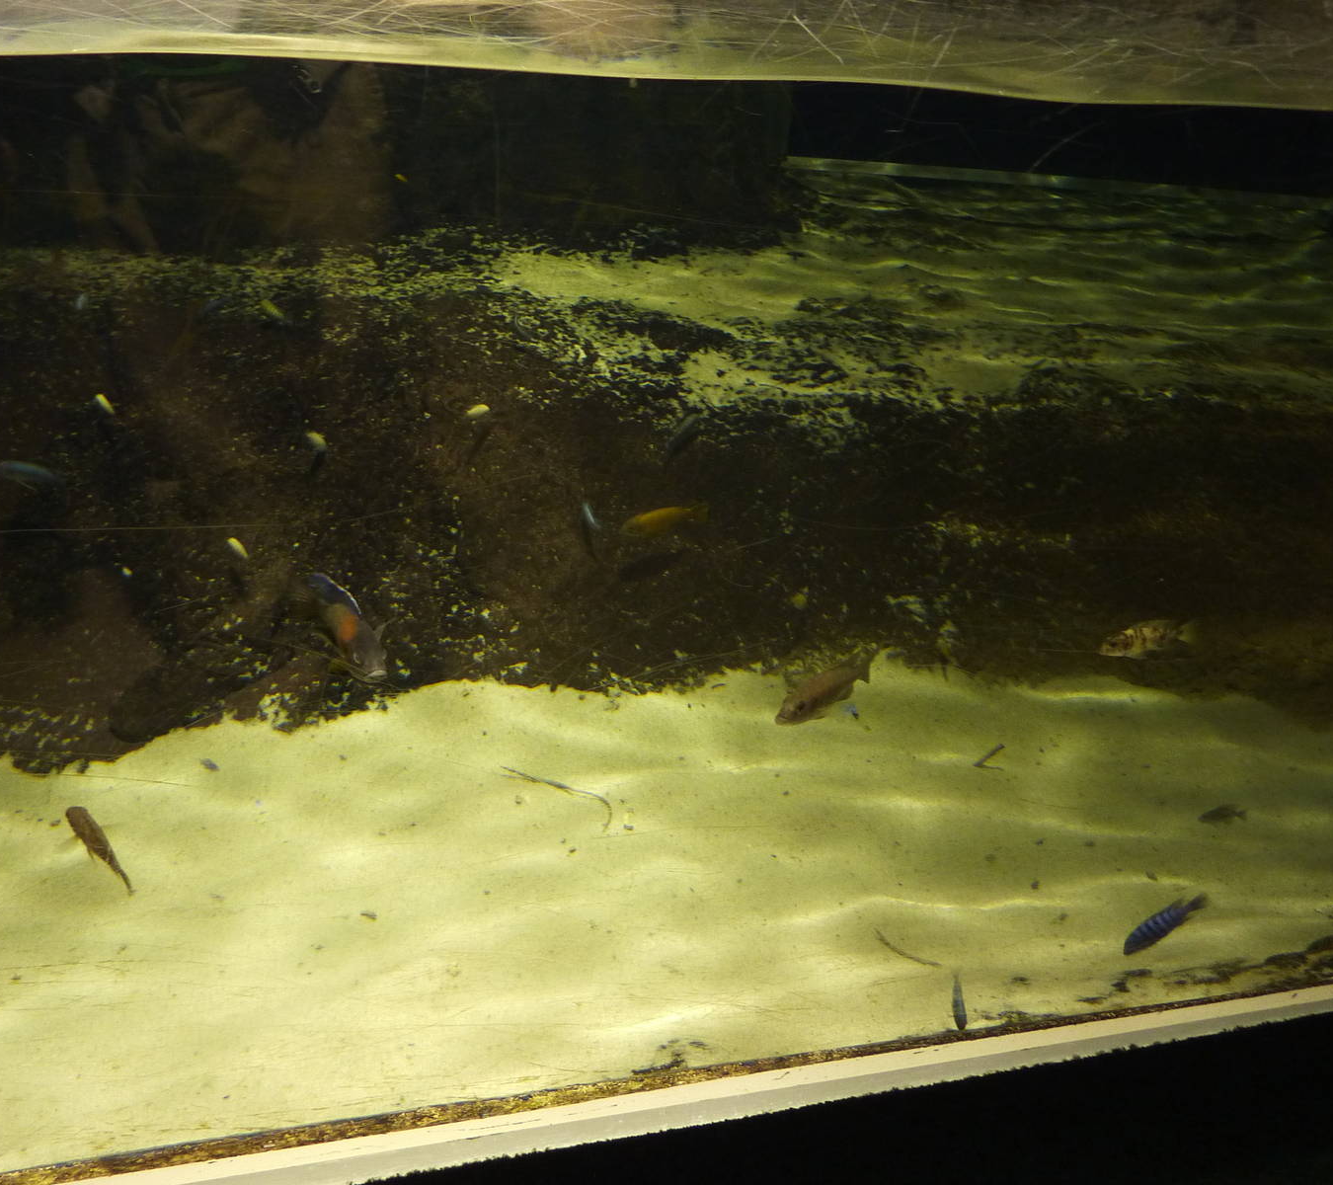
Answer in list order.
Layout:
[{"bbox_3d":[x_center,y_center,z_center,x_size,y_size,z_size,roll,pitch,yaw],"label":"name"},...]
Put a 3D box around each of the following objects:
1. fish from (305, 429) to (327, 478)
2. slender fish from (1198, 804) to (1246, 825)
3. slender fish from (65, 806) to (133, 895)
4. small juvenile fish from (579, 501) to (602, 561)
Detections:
[{"bbox_3d":[-0.613,-0.242,1.992,0.026,0.039,0.130,-8,36,-16],"label":"fish"},{"bbox_3d":[0.656,0.262,1.344,0.061,0.020,0.010,-2,34,-7],"label":"slender fish"},{"bbox_3d":[-0.617,0.278,1.239,0.027,0.037,0.122,-25,43,-35],"label":"slender fish"},{"bbox_3d":[-0.122,-0.100,1.819,0.024,0.040,0.141,-4,35,-10],"label":"small juvenile fish"}]

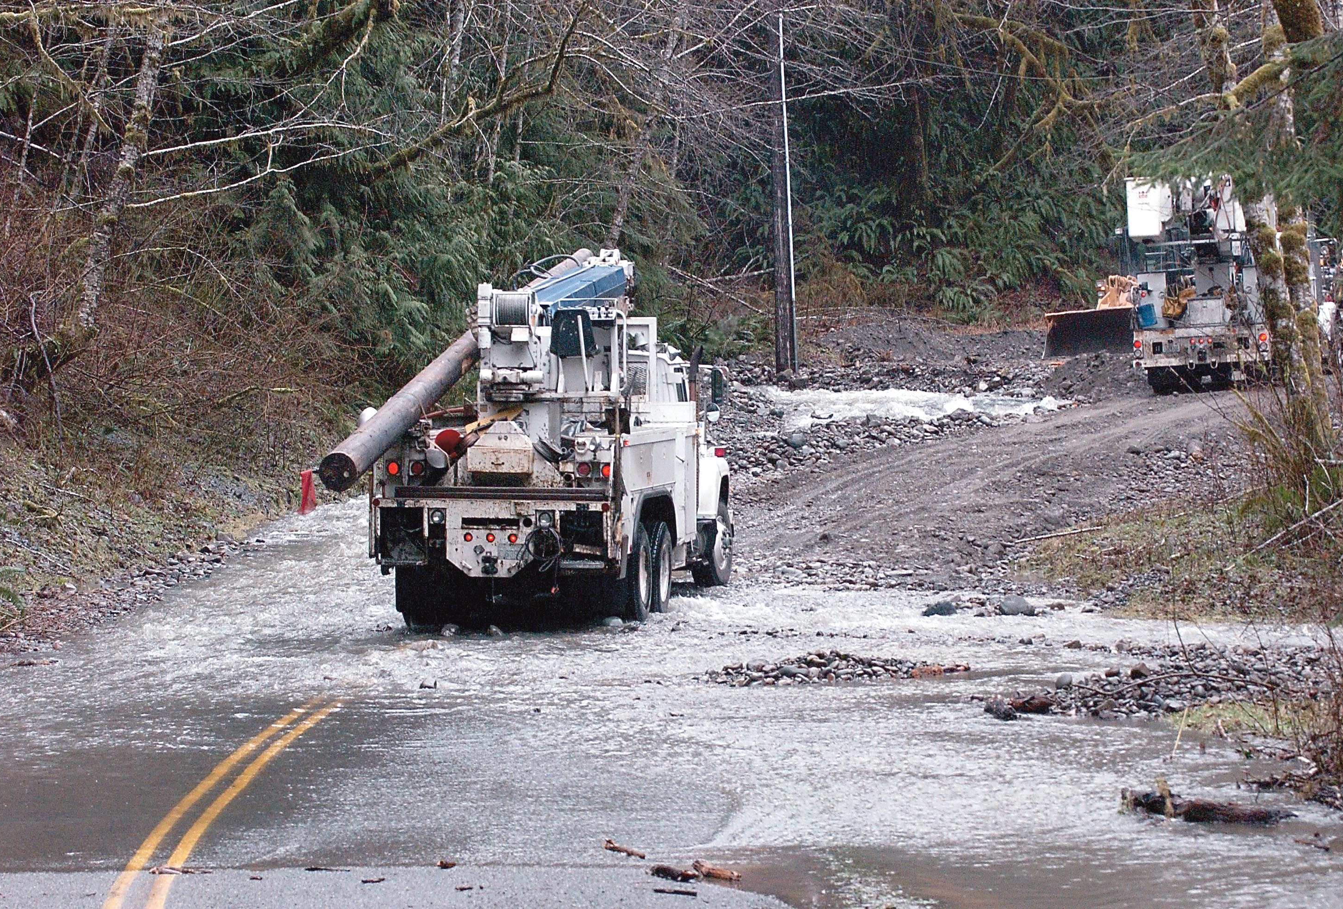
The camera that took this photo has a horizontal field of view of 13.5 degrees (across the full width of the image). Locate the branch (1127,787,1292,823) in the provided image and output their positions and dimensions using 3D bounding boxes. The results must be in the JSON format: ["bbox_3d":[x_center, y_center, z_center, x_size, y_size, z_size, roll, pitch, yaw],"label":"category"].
[{"bbox_3d":[3.390,2.232,35.800,1.080,0.220,0.330,0,1,3],"label":"branch"}]

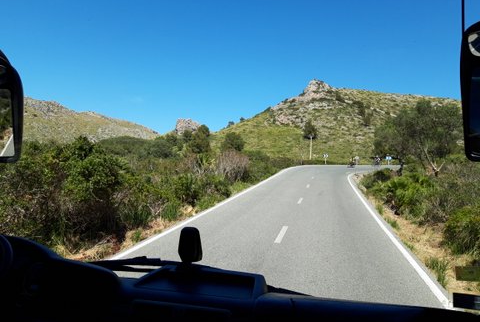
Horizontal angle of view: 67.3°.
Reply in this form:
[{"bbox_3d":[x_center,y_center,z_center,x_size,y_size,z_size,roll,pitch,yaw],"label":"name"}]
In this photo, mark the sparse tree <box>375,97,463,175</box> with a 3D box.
[{"bbox_3d":[17.379,-2.257,35.000,8.110,6.970,7.200,1,2,0],"label":"sparse tree"}]

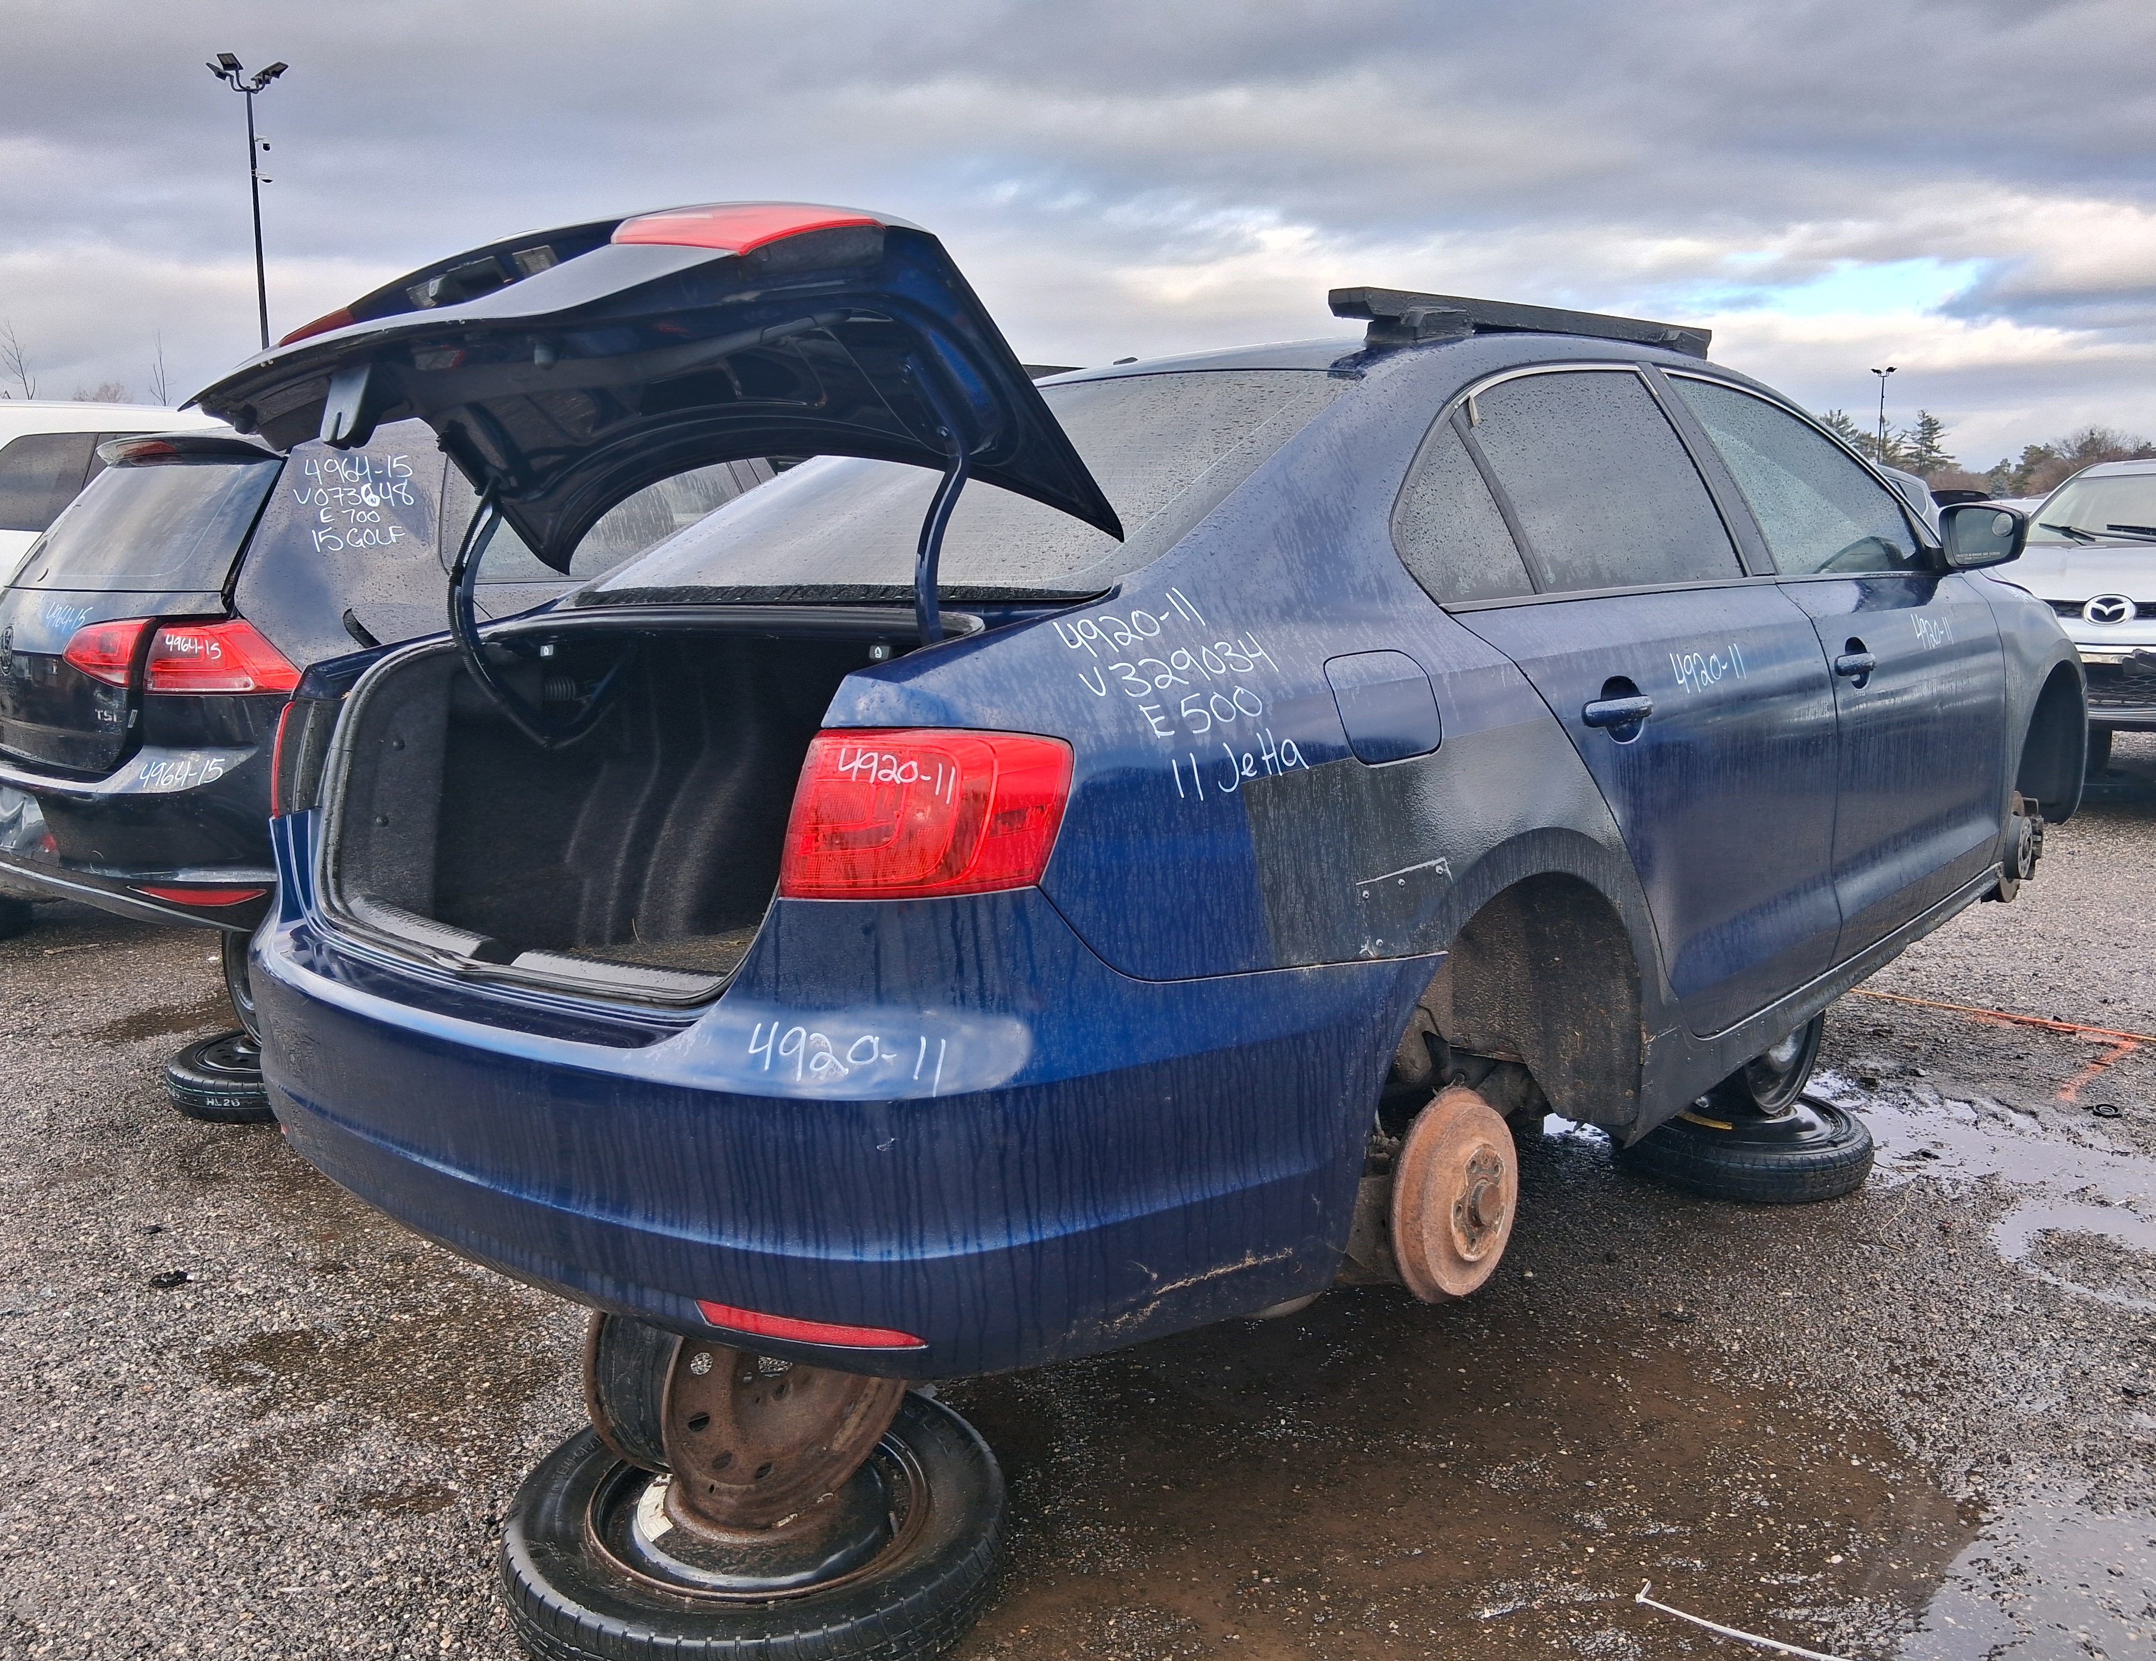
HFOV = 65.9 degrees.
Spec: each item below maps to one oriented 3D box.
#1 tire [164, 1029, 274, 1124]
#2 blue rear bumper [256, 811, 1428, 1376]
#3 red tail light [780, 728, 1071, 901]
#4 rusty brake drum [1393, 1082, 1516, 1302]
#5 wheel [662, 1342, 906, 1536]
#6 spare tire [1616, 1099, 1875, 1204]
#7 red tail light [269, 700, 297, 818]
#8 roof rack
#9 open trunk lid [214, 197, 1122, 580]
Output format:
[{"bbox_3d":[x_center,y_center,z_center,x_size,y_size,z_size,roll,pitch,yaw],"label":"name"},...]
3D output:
[{"bbox_3d":[-2.090,0.632,4.390,0.575,0.130,0.575,7,11,42],"label":"tire"},{"bbox_3d":[-0.496,0.246,2.301,1.770,0.560,0.860,5,13,43],"label":"blue rear bumper"},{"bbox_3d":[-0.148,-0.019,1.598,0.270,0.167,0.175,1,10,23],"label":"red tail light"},{"bbox_3d":[0.542,0.510,2.286,0.080,0.285,0.285,5,13,43],"label":"rusty brake drum"},{"bbox_3d":[-0.384,0.613,2.033,0.155,0.415,0.415,11,14,37],"label":"wheel"},{"bbox_3d":[1.535,0.725,3.860,0.565,0.120,0.565,0,8,0],"label":"spare tire"},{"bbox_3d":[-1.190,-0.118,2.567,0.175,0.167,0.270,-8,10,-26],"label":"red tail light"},{"bbox_3d":[0.804,-0.831,2.816,0.080,0.090,1.230,5,13,43],"label":"roof rack"},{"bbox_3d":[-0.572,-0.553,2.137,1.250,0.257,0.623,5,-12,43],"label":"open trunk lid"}]

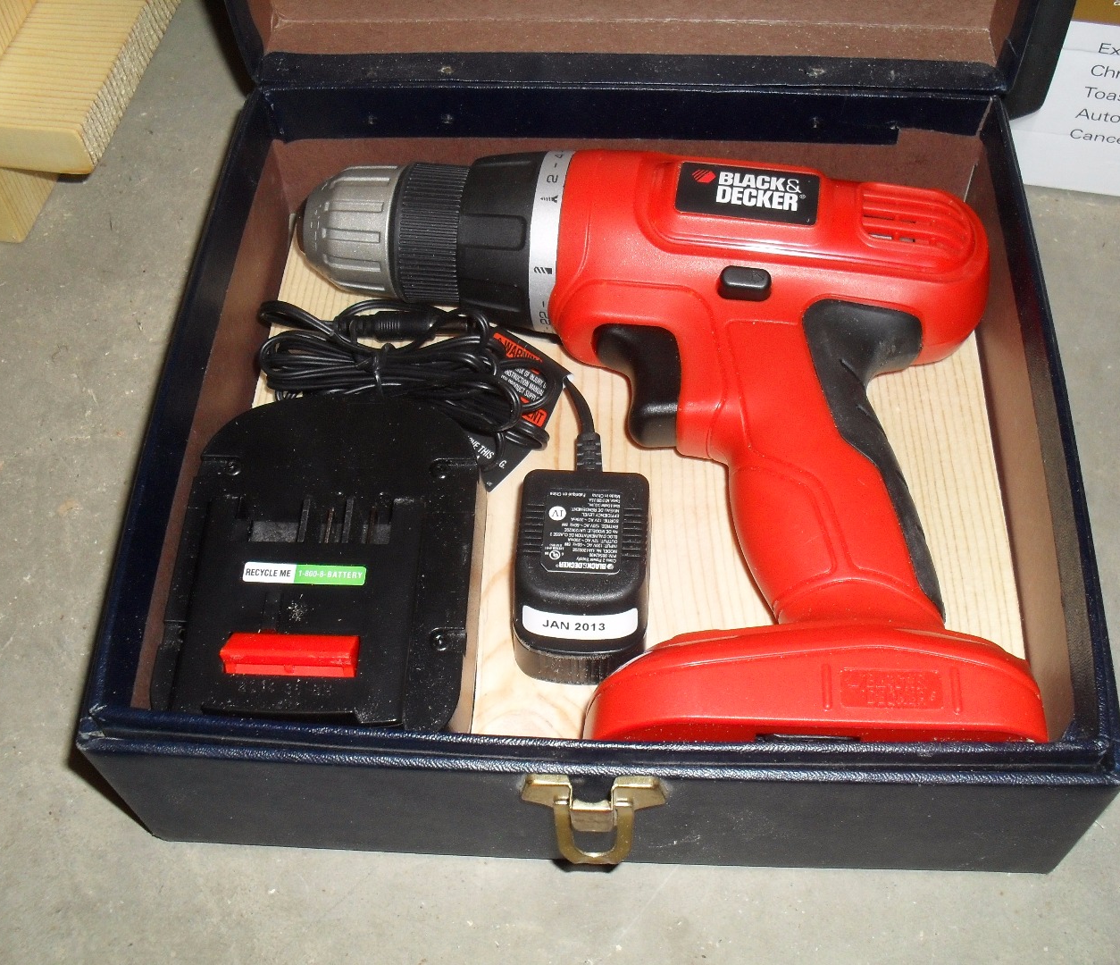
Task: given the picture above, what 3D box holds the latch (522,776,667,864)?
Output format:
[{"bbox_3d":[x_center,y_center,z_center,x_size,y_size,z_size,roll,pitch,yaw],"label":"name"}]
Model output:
[{"bbox_3d":[0.008,0.083,0.316,0.035,0.031,0.012,1,57,3],"label":"latch"}]

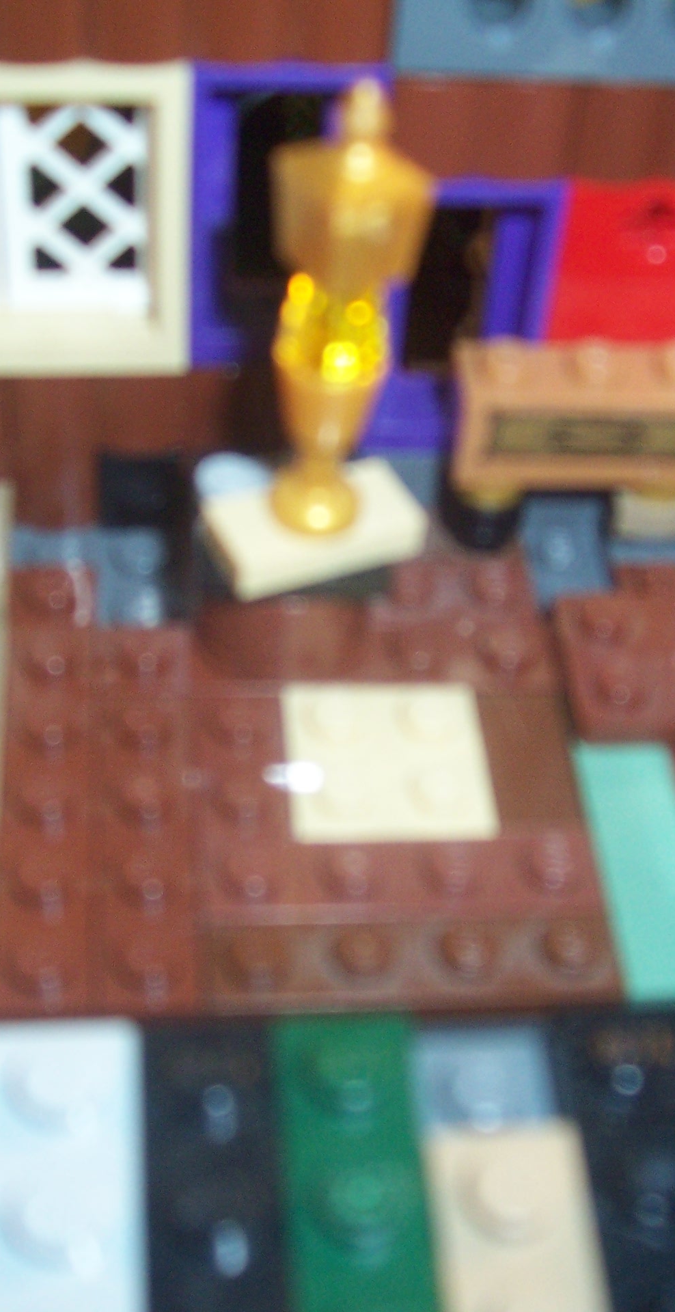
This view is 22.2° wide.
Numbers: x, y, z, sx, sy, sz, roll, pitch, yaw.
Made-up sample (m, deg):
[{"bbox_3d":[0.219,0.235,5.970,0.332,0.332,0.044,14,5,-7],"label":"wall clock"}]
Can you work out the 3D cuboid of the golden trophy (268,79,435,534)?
[{"bbox_3d":[0.000,-0.025,0.130,0.012,0.036,0.008,12,47,5],"label":"golden trophy"}]

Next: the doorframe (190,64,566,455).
[{"bbox_3d":[0.003,-0.036,0.153,0.032,0.038,0.008,-2,47,-8],"label":"doorframe"}]

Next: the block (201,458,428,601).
[{"bbox_3d":[-0.002,-0.010,0.143,0.016,0.003,0.009,-18,51,-21],"label":"block"}]

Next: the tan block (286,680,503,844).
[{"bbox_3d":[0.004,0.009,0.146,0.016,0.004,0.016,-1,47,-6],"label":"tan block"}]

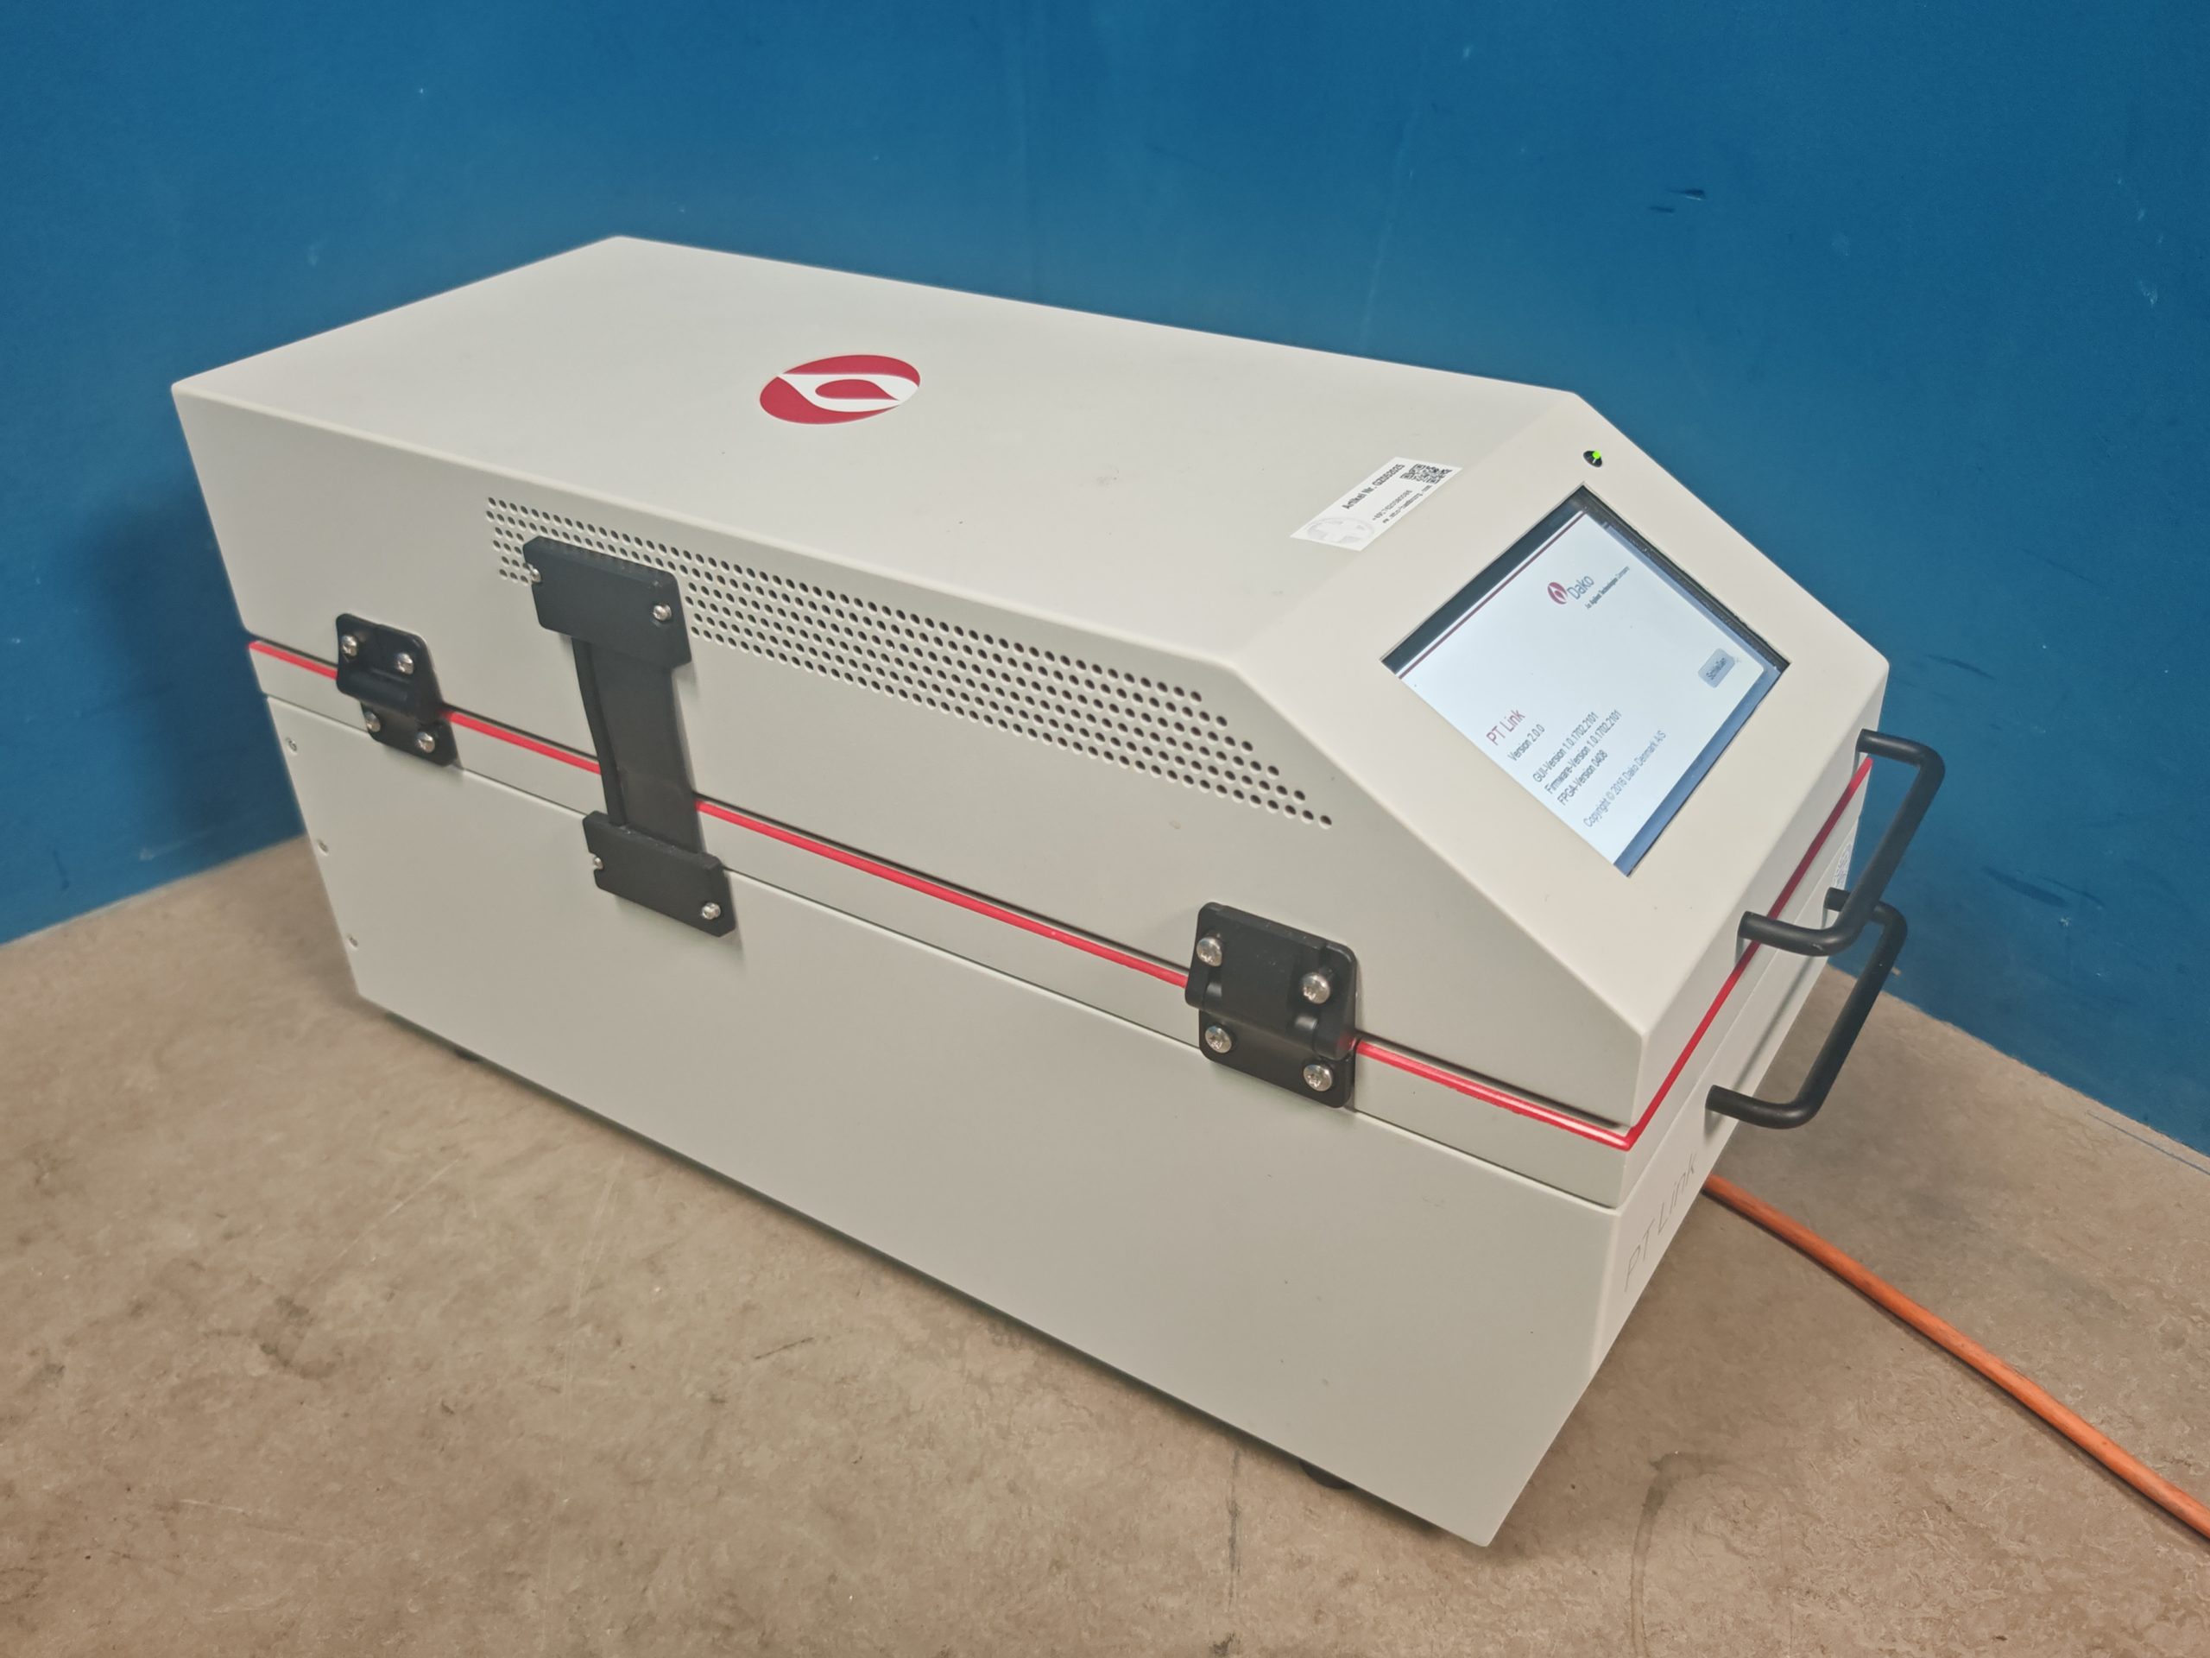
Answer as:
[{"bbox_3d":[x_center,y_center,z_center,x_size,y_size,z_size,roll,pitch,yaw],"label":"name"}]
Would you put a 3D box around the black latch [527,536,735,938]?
[{"bbox_3d":[-0.184,-0.032,0.671,0.072,0.154,0.011,18,37,29],"label":"black latch"}]

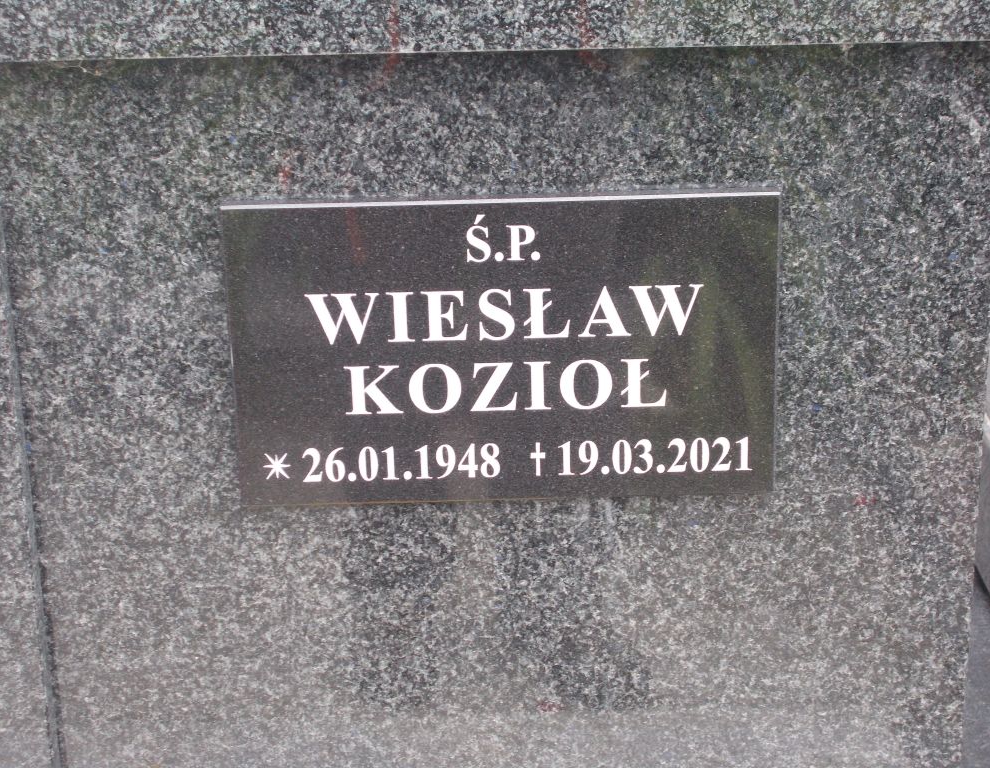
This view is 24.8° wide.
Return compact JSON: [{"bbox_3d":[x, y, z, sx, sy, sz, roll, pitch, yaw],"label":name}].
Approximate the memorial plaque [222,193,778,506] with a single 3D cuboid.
[{"bbox_3d":[0.005,-0.019,1.311,0.317,0.184,0.012,-2,21,0],"label":"memorial plaque"}]

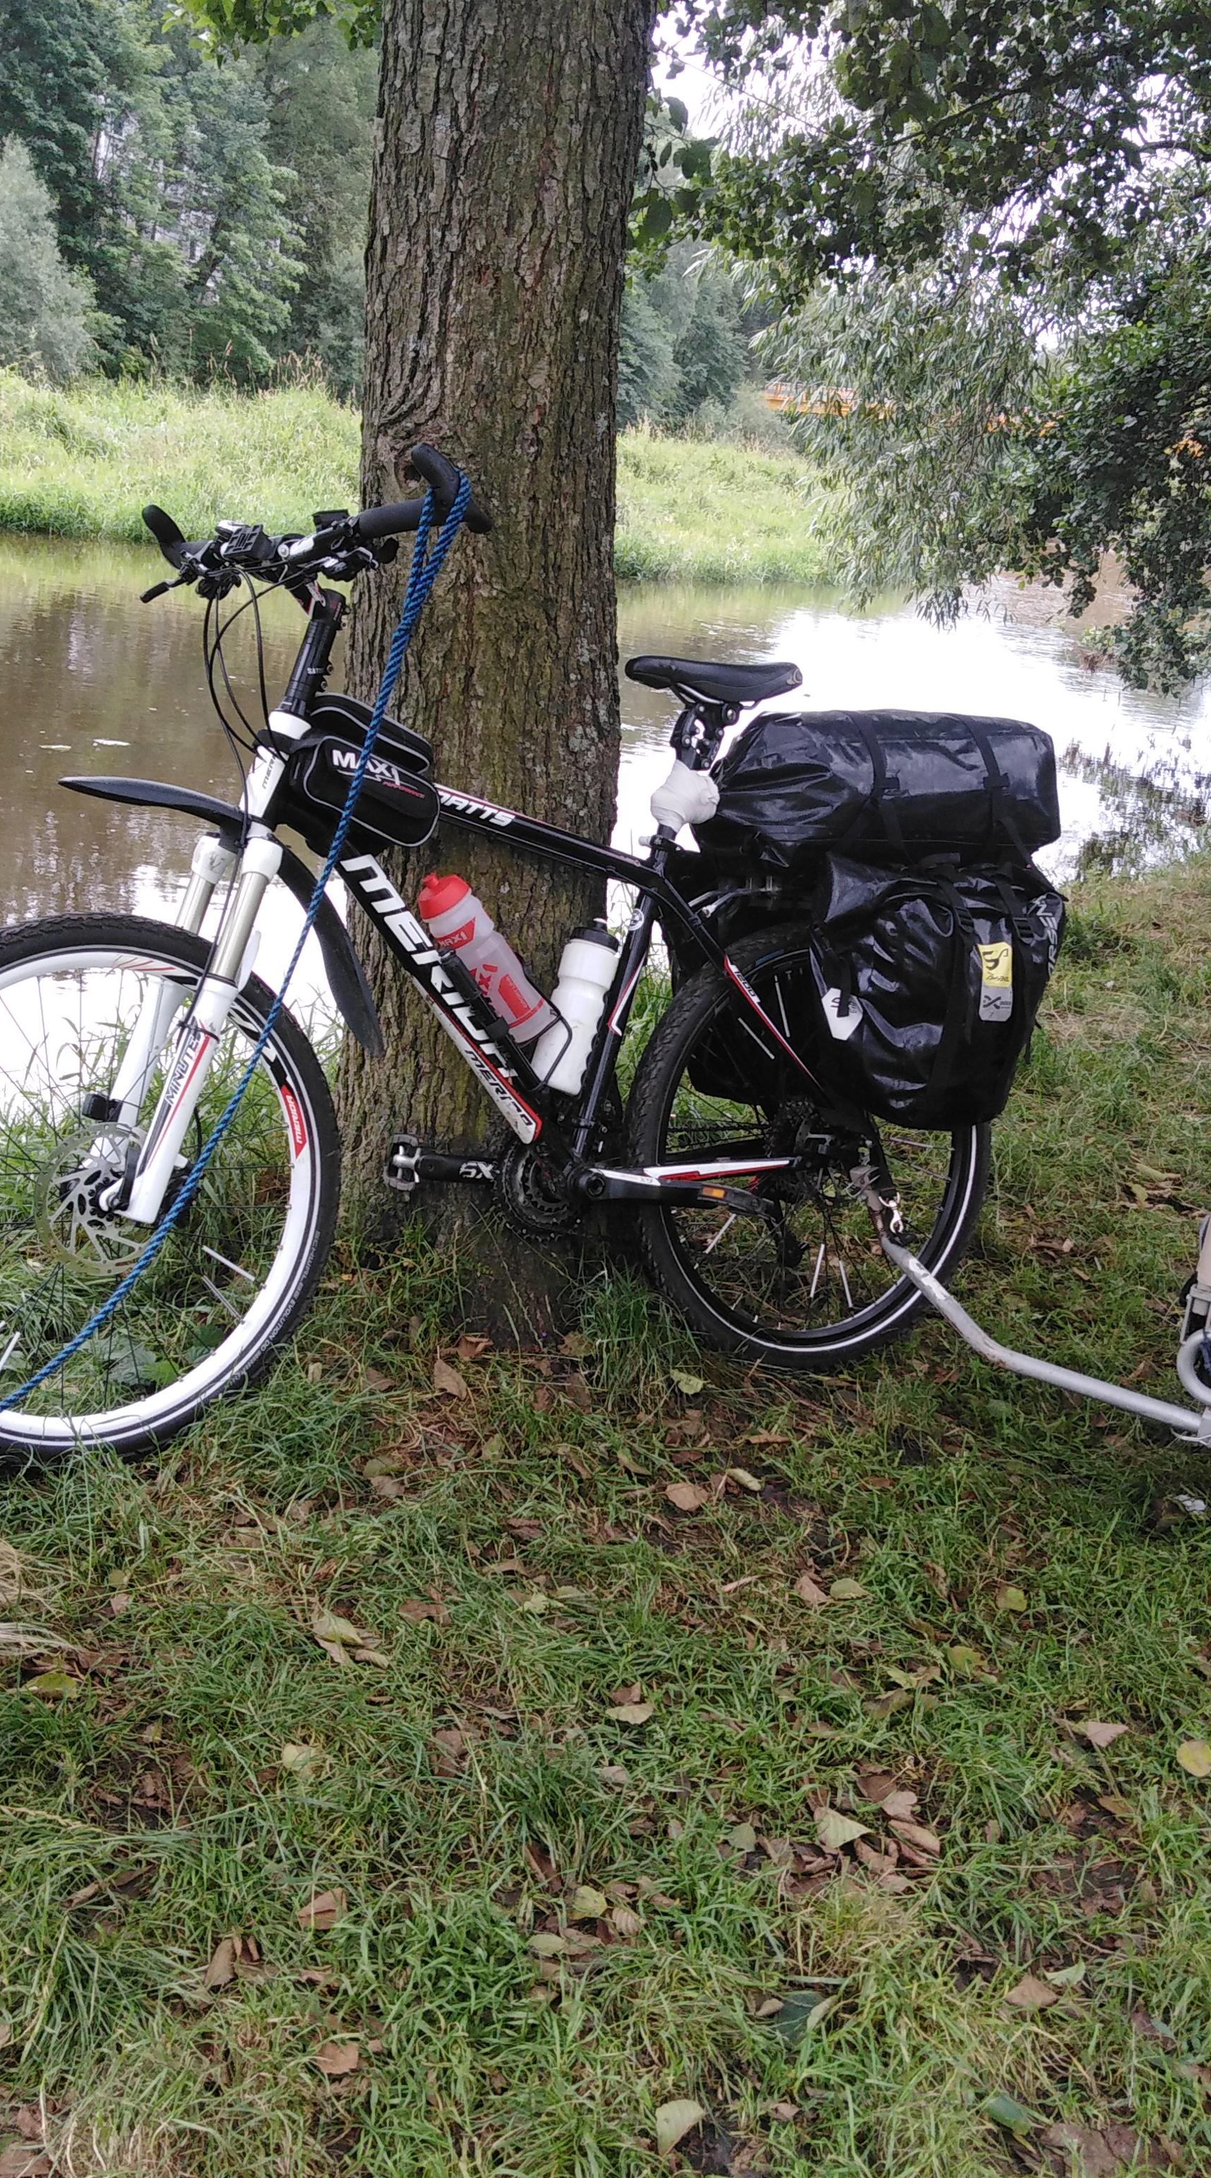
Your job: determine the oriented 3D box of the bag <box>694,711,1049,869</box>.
[{"bbox_3d":[0.365,-0.438,3.092,0.540,0.210,0.250,-2,9,-35],"label":"bag"}]

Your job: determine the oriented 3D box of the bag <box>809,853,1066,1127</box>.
[{"bbox_3d":[0.450,-0.142,2.994,0.310,0.370,0.180,-2,9,-35],"label":"bag"}]

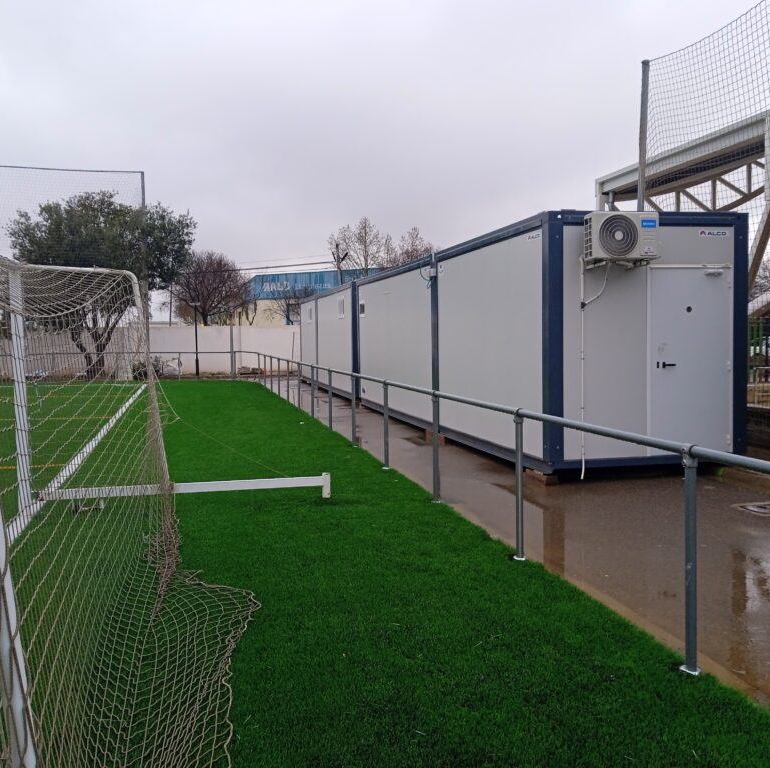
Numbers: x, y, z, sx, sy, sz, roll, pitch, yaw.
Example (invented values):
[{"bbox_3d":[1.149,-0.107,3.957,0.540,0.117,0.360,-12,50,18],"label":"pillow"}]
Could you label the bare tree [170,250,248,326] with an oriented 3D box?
[{"bbox_3d":[-9.482,-3.922,44.500,4.300,6.500,4.300,-2,3,-13],"label":"bare tree"}]

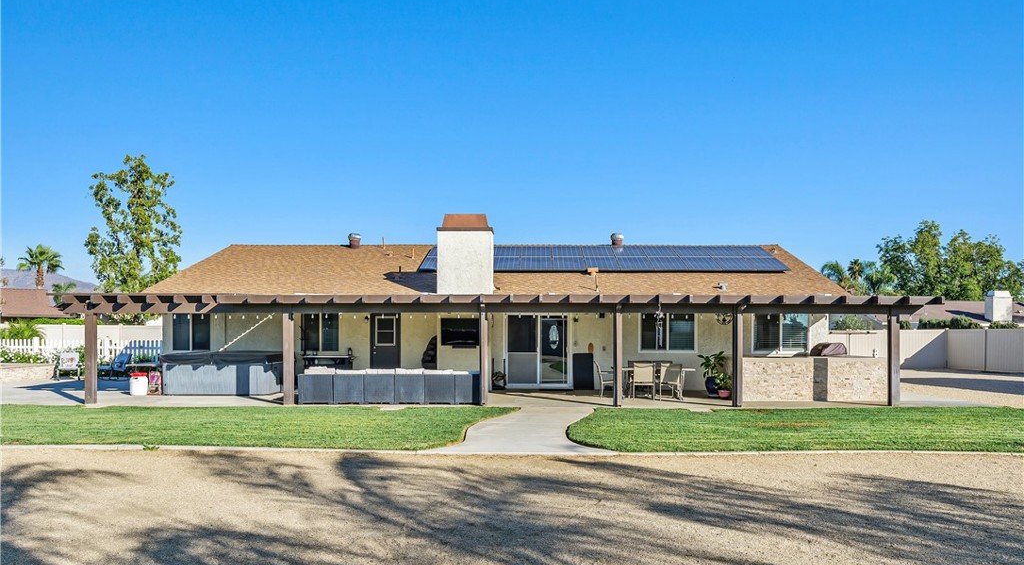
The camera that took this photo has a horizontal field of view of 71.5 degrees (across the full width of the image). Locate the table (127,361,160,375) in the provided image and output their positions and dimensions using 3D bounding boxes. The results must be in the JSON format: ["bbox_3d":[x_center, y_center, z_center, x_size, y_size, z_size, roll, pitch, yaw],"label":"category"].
[{"bbox_3d":[-11.203,2.729,21.818,1.200,0.640,0.900,0,-3,0],"label":"table"}]

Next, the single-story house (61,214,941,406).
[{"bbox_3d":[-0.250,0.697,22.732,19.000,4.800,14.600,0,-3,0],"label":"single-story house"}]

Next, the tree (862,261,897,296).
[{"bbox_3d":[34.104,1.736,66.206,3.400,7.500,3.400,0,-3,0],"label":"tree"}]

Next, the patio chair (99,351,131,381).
[{"bbox_3d":[-12.616,2.654,22.624,0.650,0.880,0.850,-2,-4,30],"label":"patio chair"}]

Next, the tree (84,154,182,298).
[{"bbox_3d":[-18.627,-1.267,35.277,4.800,10.100,4.800,0,-3,0],"label":"tree"}]

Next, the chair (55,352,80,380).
[{"bbox_3d":[-14.218,2.640,22.826,0.630,0.930,0.750,1,-3,-20],"label":"chair"}]

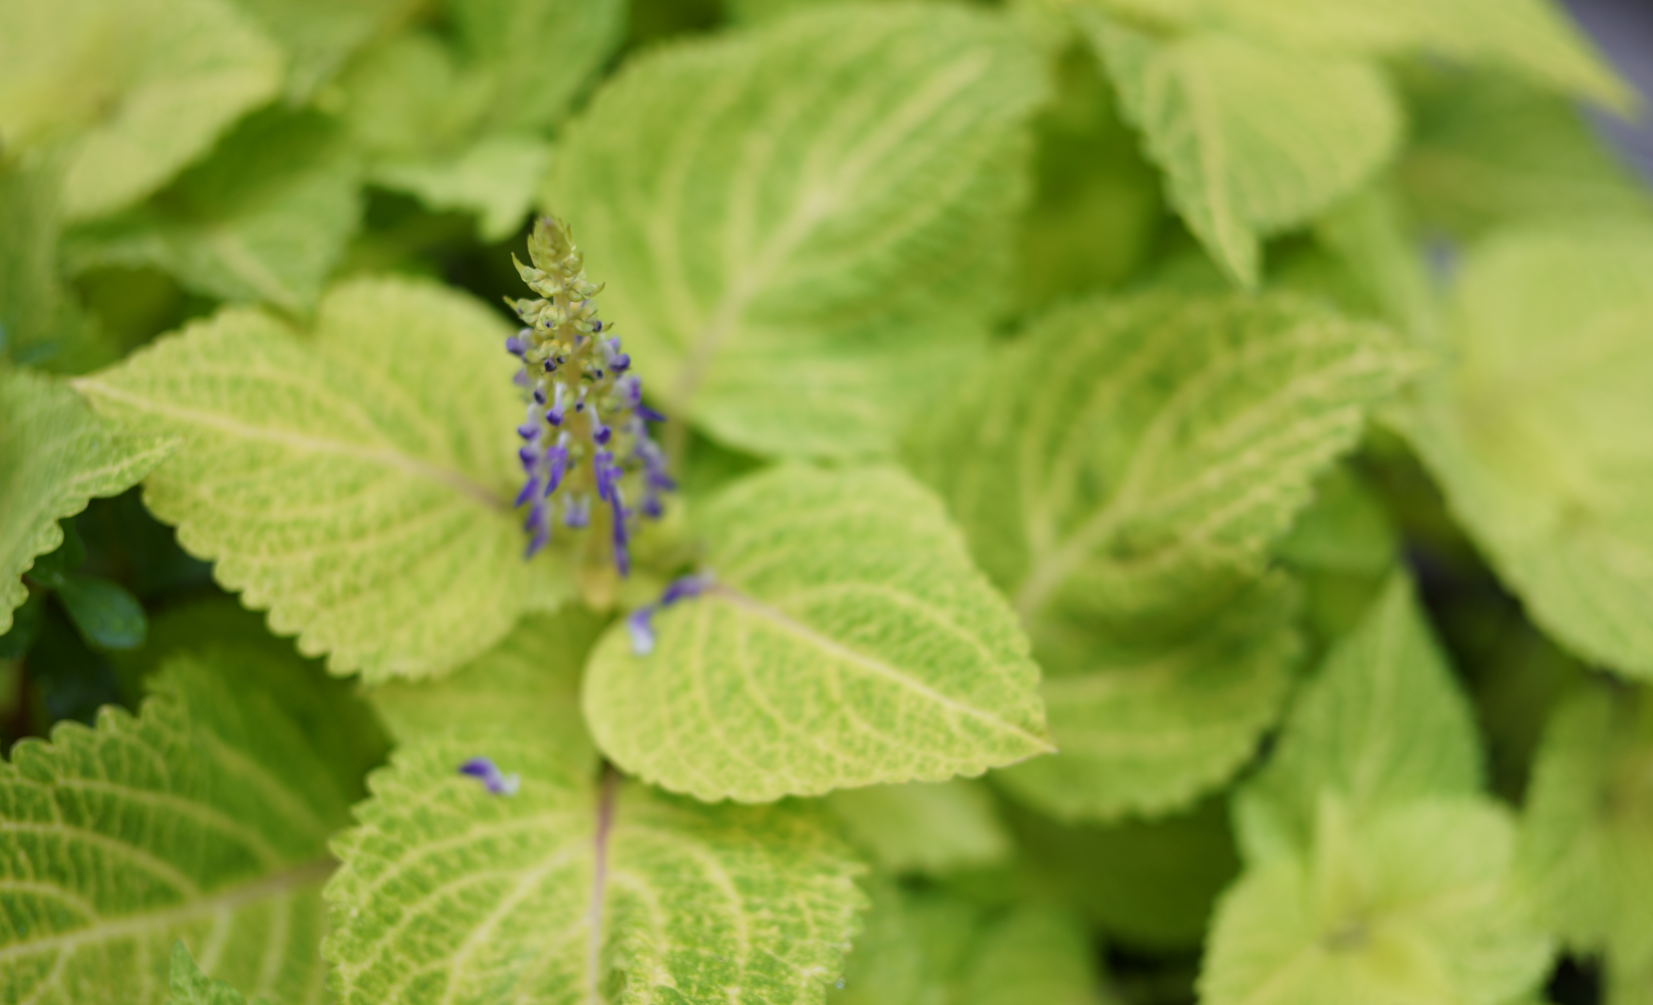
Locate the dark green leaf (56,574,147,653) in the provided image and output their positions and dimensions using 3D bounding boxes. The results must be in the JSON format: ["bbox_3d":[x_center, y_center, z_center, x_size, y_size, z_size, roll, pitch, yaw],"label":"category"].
[{"bbox_3d":[-0.159,0.024,0.500,0.028,0.008,0.014,34,50,22],"label":"dark green leaf"}]

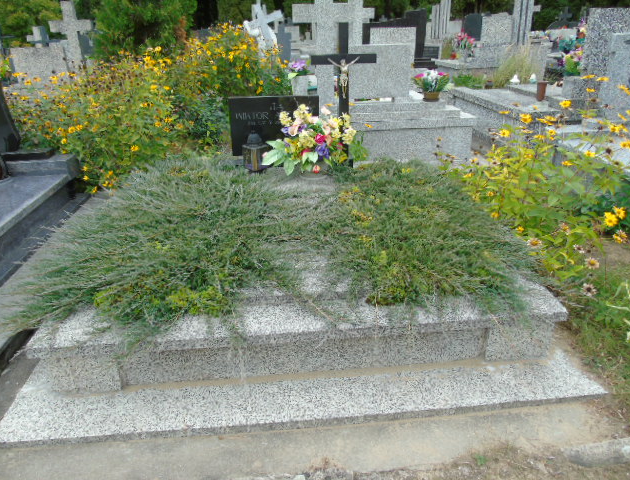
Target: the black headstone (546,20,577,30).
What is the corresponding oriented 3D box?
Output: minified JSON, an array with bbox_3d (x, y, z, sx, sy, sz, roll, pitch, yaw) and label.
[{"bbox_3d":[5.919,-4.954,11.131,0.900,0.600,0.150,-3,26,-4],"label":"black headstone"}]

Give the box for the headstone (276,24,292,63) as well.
[{"bbox_3d":[-0.690,-3.760,9.000,0.480,0.850,0.130,-4,20,-5],"label":"headstone"}]

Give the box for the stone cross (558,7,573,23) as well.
[{"bbox_3d":[5.962,-5.367,11.000,0.350,0.370,0.100,-3,26,-4],"label":"stone cross"}]

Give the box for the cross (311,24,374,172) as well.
[{"bbox_3d":[0.220,-1.024,3.373,0.451,1.020,0.080,-3,26,-4],"label":"cross"}]

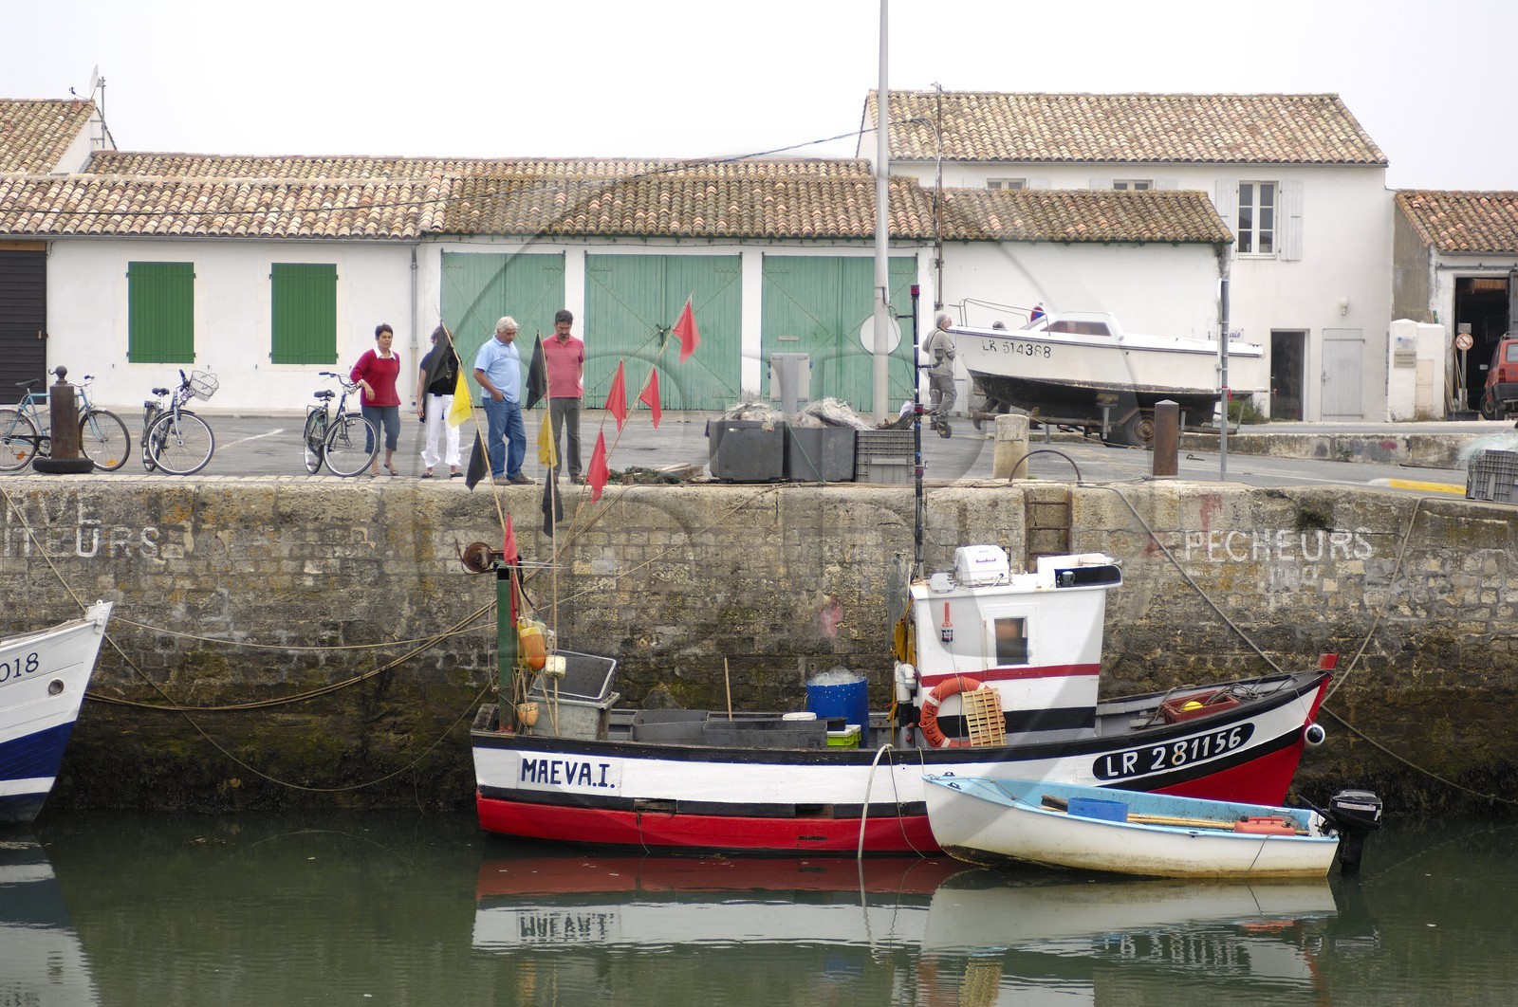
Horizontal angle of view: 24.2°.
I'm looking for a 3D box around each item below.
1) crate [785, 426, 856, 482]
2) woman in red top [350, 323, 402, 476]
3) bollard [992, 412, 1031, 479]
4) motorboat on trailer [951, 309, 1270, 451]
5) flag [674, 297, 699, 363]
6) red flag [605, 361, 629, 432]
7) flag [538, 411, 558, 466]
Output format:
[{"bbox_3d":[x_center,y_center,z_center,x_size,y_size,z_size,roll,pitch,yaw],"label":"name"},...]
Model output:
[{"bbox_3d":[0.664,-0.531,37.700,0.720,0.570,0.720,1,3,0],"label":"crate"},{"bbox_3d":[-3.979,-1.080,36.800,0.530,1.600,0.340,-1,3,-22],"label":"woman in red top"},{"bbox_3d":[2.679,-0.608,37.625,0.360,0.680,0.360,0,3,0],"label":"bollard"},{"bbox_3d":[4.883,-1.820,49.800,4.420,1.950,1.800,2,3,-8],"label":"motorboat on trailer"},{"bbox_3d":[-0.669,-1.606,32.700,0.230,0.610,0.120,0,3,0],"label":"flag"},{"bbox_3d":[-1.341,-1.013,33.200,0.220,0.670,0.130,0,3,0],"label":"red flag"},{"bbox_3d":[-1.951,-0.585,32.600,0.200,0.500,0.120,0,3,0],"label":"flag"}]

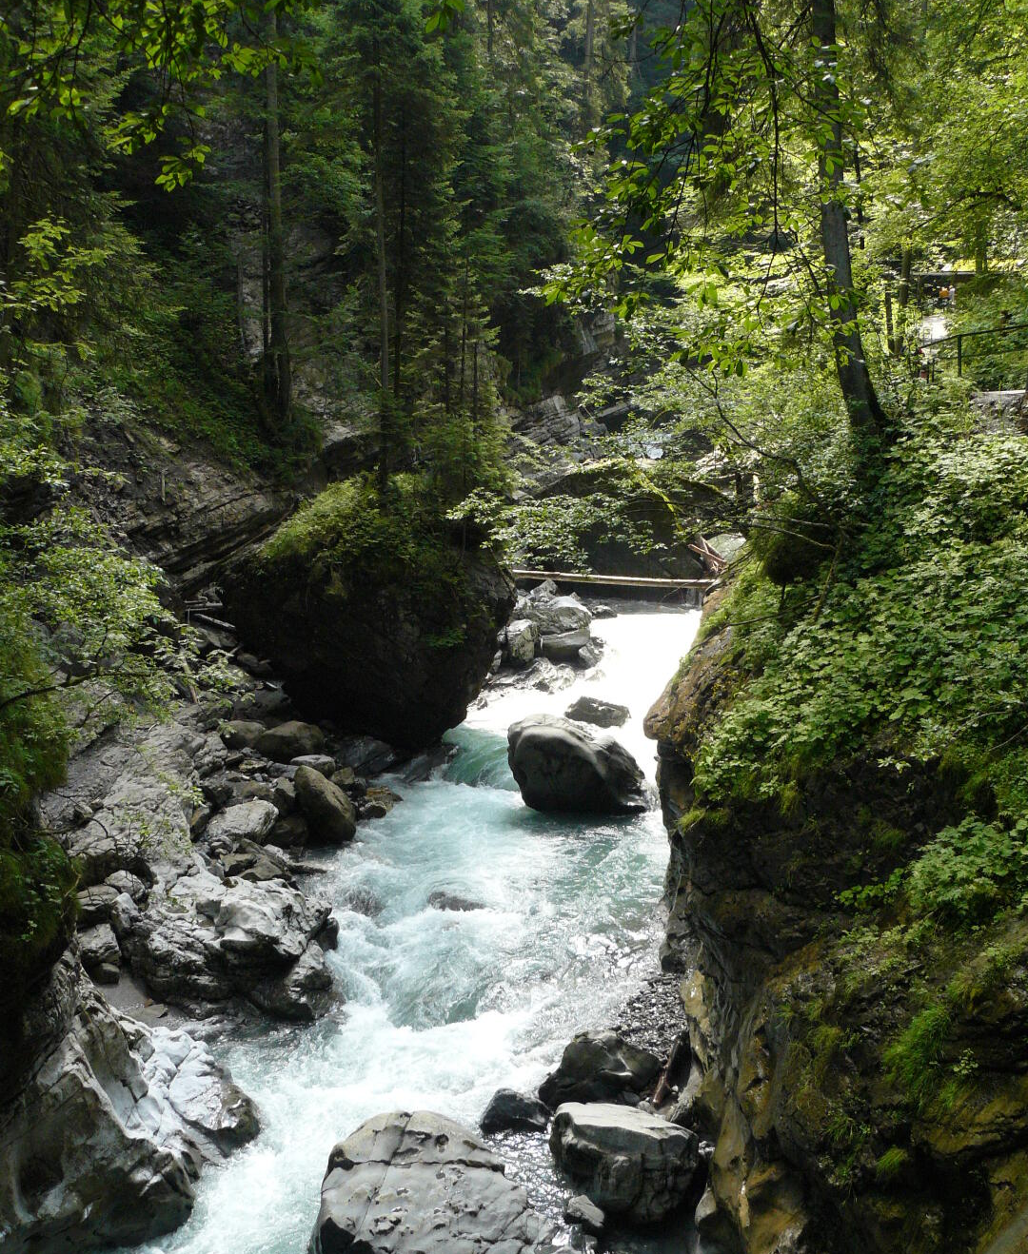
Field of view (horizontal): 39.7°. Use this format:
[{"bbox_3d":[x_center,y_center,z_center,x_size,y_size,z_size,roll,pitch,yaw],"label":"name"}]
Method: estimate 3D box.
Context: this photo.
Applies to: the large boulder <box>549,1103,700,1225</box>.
[{"bbox_3d":[1.280,6.200,16.400,1.600,1.050,1.150,4,11,20],"label":"large boulder"}]

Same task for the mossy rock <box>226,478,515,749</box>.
[{"bbox_3d":[-3.400,-0.400,34.300,6.600,5.800,5.600,0,10,0],"label":"mossy rock"}]

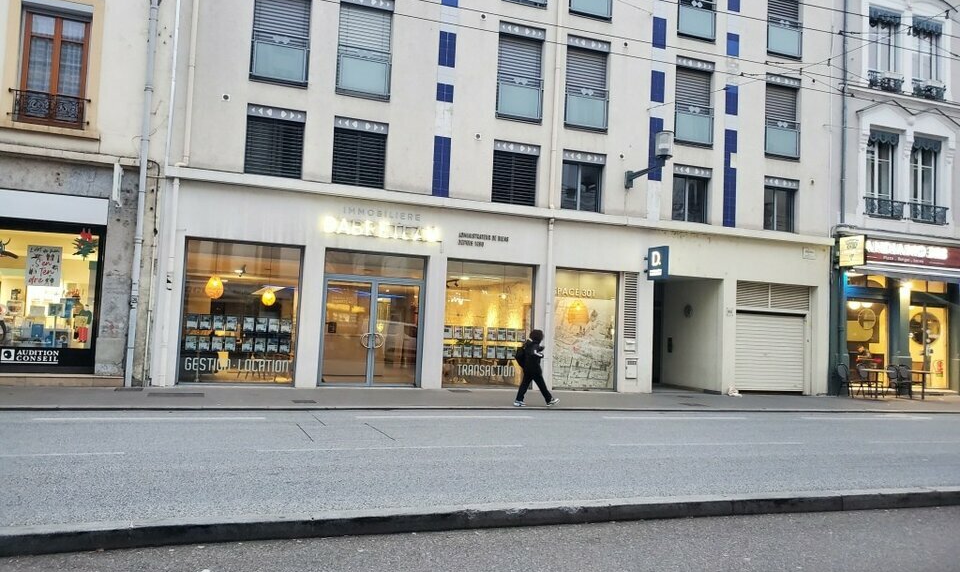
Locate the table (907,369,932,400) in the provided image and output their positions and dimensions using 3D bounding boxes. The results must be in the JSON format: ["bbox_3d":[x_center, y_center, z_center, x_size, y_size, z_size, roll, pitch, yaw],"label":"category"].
[{"bbox_3d":[12.687,2.866,20.644,0.620,0.750,0.620,4,-3,-19],"label":"table"}]

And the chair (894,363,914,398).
[{"bbox_3d":[11.822,2.665,20.058,0.520,0.890,0.480,4,-4,-19],"label":"chair"}]

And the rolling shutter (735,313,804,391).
[{"bbox_3d":[7.995,1.831,19.915,2.330,2.117,0.070,4,-3,-19],"label":"rolling shutter"}]

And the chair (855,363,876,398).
[{"bbox_3d":[10.130,2.490,18.900,0.500,0.880,0.440,4,-4,-18],"label":"chair"}]

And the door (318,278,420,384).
[{"bbox_3d":[-2.439,1.074,16.431,2.298,2.422,0.100,4,-4,-19],"label":"door"}]

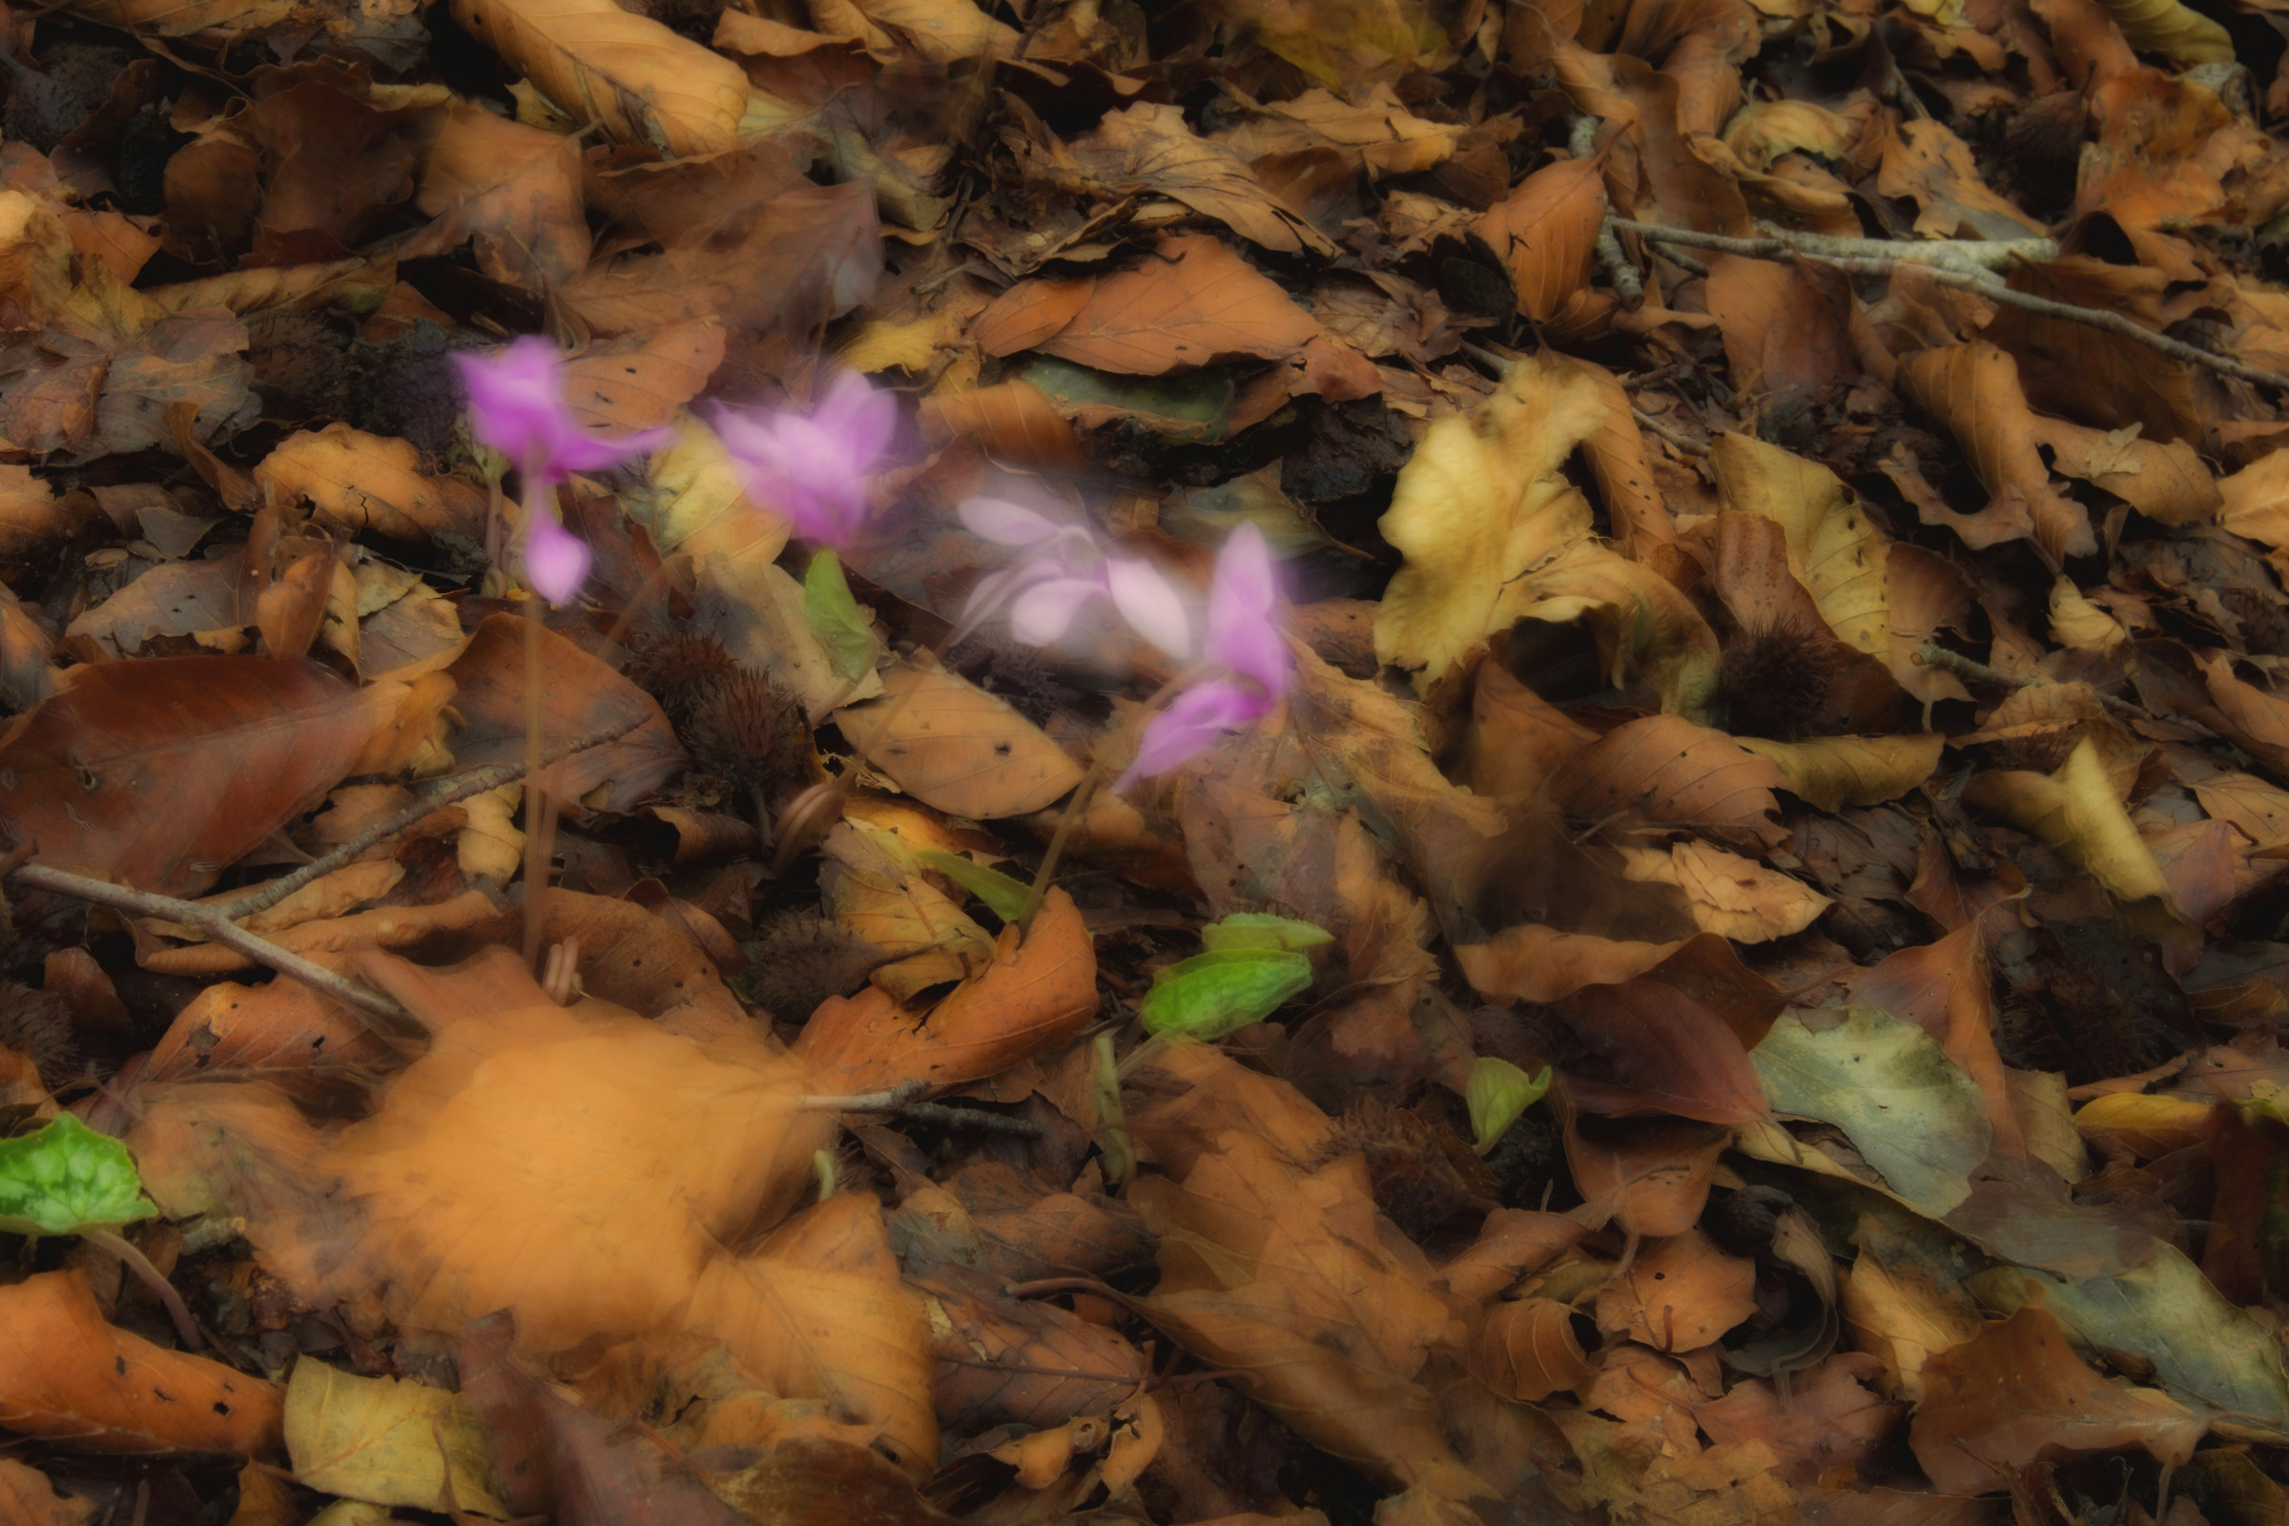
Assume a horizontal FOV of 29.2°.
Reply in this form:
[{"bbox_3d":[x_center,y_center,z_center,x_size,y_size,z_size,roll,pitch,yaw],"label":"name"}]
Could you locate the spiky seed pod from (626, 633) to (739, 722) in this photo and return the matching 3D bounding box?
[{"bbox_3d":[-0.097,-0.017,0.922,0.022,0.019,0.022,0,37,0],"label":"spiky seed pod"}]

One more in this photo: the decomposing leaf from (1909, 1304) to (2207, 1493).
[{"bbox_3d":[0.160,0.111,0.770,0.053,0.012,0.036,7,68,3],"label":"decomposing leaf"}]

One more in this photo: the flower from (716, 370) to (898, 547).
[{"bbox_3d":[-0.057,-0.052,0.745,0.030,0.027,0.024,0,40,0],"label":"flower"}]

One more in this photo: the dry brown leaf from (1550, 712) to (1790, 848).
[{"bbox_3d":[0.107,0.004,0.895,0.048,0.011,0.026,7,52,1],"label":"dry brown leaf"}]

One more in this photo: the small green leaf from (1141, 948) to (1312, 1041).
[{"bbox_3d":[0.014,0.039,0.742,0.027,0.010,0.017,-17,43,-19],"label":"small green leaf"}]

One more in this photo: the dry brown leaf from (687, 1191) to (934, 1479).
[{"bbox_3d":[-0.058,0.100,0.770,0.042,0.018,0.051,-23,64,-12],"label":"dry brown leaf"}]

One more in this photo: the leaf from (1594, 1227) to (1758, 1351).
[{"bbox_3d":[0.096,0.095,0.795,0.028,0.009,0.029,-18,60,-11],"label":"leaf"}]

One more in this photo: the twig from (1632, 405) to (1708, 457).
[{"bbox_3d":[0.121,-0.076,1.009,0.024,0.003,0.003,30,49,31],"label":"twig"}]

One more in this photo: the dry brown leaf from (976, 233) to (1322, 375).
[{"bbox_3d":[0.001,-0.100,0.958,0.076,0.015,0.036,3,40,4],"label":"dry brown leaf"}]

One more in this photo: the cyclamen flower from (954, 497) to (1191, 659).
[{"bbox_3d":[-0.012,-0.032,0.765,0.040,0.024,0.026,0,40,0],"label":"cyclamen flower"}]

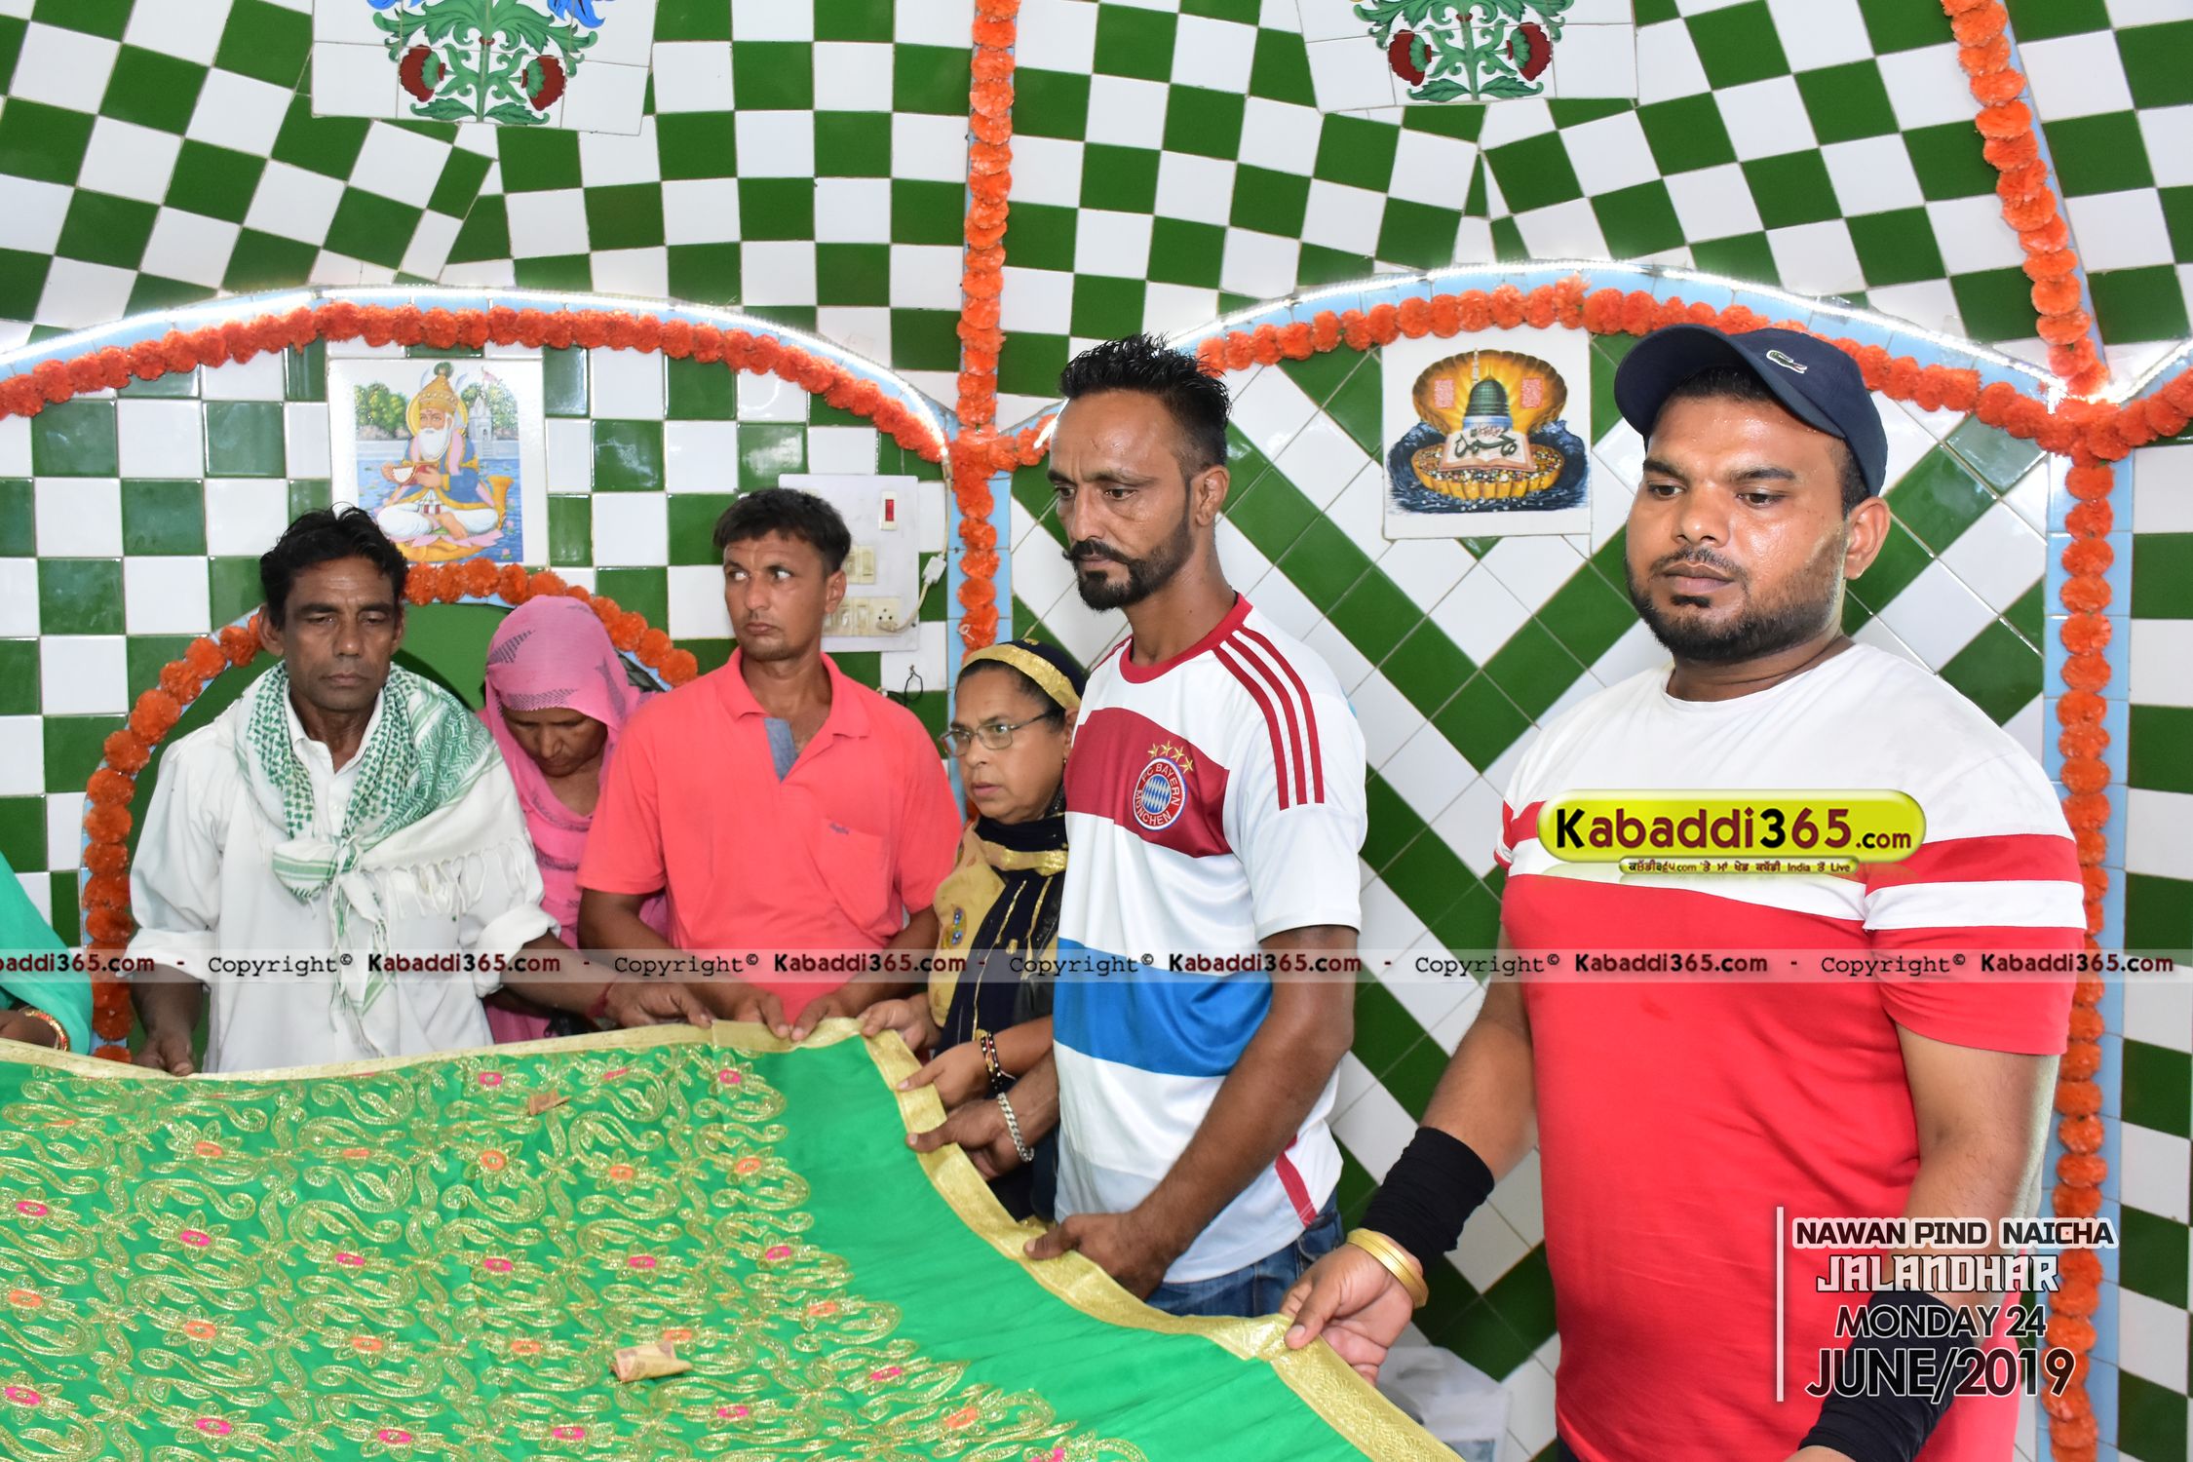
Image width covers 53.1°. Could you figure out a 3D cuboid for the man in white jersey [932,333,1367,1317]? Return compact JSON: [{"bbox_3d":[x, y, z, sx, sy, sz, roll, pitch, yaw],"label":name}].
[{"bbox_3d":[0.054,0.484,2.260,0.430,1.760,0.475,-3,4,-35],"label":"man in white jersey"}]

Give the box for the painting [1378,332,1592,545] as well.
[{"bbox_3d":[0.564,-0.430,3.160,0.300,0.300,0.020,2,5,22],"label":"painting"}]

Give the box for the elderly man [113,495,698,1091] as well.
[{"bbox_3d":[-0.791,0.553,2.634,0.635,1.630,0.430,-2,4,-16],"label":"elderly man"}]

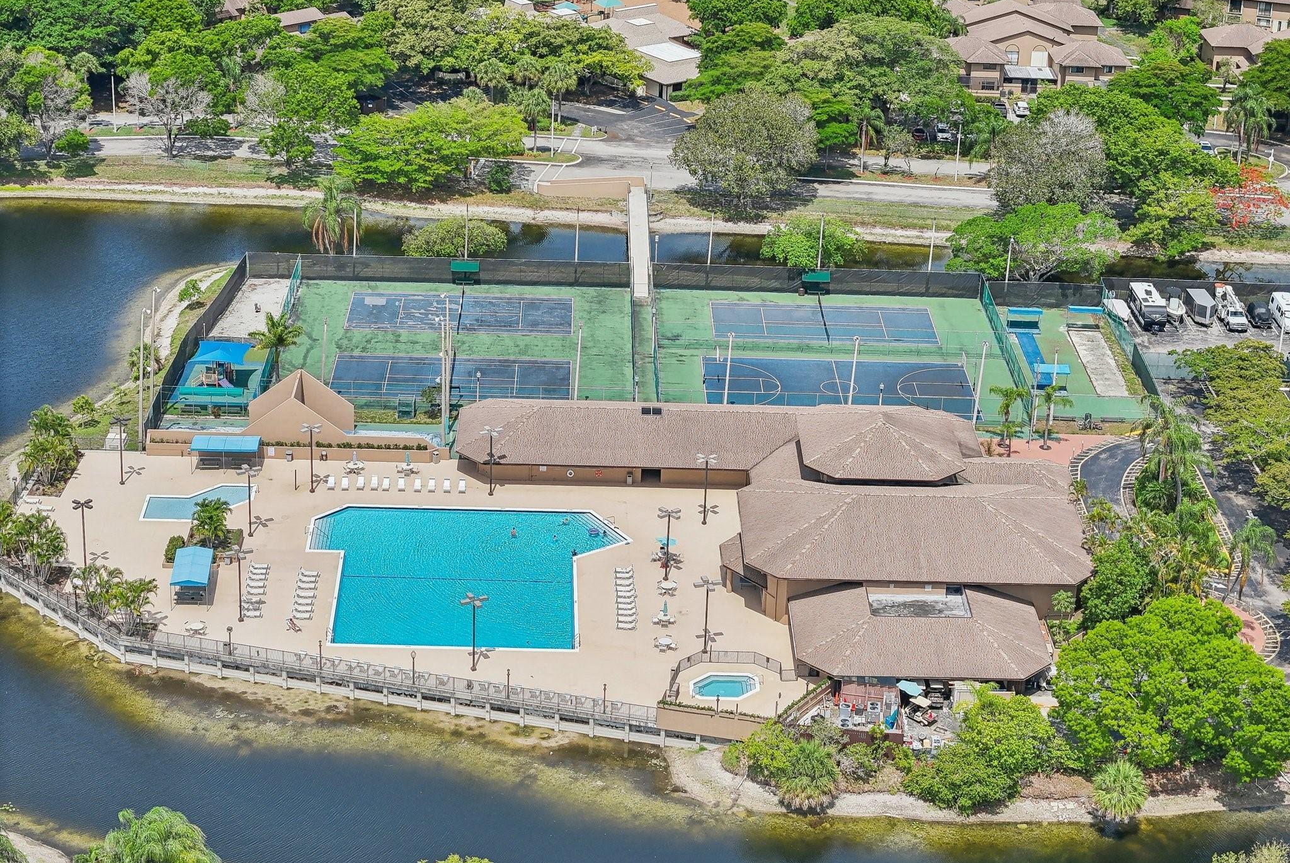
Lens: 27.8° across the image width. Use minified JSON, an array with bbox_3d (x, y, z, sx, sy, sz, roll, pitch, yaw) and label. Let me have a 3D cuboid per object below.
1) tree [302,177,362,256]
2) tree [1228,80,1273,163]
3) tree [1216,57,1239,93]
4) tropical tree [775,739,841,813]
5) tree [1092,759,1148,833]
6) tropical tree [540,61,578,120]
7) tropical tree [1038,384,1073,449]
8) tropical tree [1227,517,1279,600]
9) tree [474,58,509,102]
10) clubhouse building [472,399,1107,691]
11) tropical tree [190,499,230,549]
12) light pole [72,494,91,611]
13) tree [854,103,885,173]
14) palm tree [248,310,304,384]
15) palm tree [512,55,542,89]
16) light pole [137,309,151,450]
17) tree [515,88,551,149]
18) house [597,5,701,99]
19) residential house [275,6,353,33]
[{"bbox_3d":[-34.231,-22.371,285.818,6.400,10.800,6.300,2,23,0],"label":"tree"},{"bbox_3d":[78.262,-39.786,337.624,6.200,10.200,5.800,2,23,0],"label":"tree"},{"bbox_3d":[82.941,-50.735,371.030,3.300,5.000,3.300,1,23,-2],"label":"tree"},{"bbox_3d":[11.915,24.657,190.424,4.600,5.100,4.600,1,23,-2],"label":"tropical tree"},{"bbox_3d":[34.371,26.175,188.887,4.000,4.700,4.000,2,23,0],"label":"tree"},{"bbox_3d":[-11.159,-44.099,341.810,4.600,8.600,4.500,2,23,0],"label":"tropical tree"},{"bbox_3d":[39.021,-1.334,248.773,3.300,6.200,3.200,2,23,0],"label":"tropical tree"},{"bbox_3d":[51.549,10.797,219.413,4.300,7.600,4.300,1,23,-2],"label":"tropical tree"},{"bbox_3d":[-20.132,-45.444,345.466,4.500,8.000,4.500,1,23,-2],"label":"tree"},{"bbox_3d":[10.960,6.761,223.788,56.000,8.800,54.000,1,23,-2],"label":"clubhouse building"},{"bbox_3d":[-37.119,7.929,222.257,3.500,4.500,3.500,1,23,-2],"label":"tropical tree"},{"bbox_3d":[-46.723,8.665,217.317,1.600,6.400,1.600,2,23,0],"label":"light pole"},{"bbox_3d":[28.388,-36.835,328.160,4.000,9.000,4.000,1,23,-2],"label":"tree"},{"bbox_3d":[-35.808,-7.222,253.238,5.400,8.300,5.300,2,23,0],"label":"palm tree"},{"bbox_3d":[-15.542,-45.981,346.889,4.000,8.200,4.000,1,23,-2],"label":"palm tree"},{"bbox_3d":[-45.897,-4.688,239.085,1.200,14.000,0.900,5,23,-1],"label":"light pole"},{"bbox_3d":[-13.935,-39.406,330.904,4.100,8.300,4.100,2,23,0],"label":"tree"},{"bbox_3d":[1.636,-54.768,372.278,23.000,5.800,31.500,-17,30,-38],"label":"house"},{"bbox_3d":[-47.519,-57.934,374.426,12.000,6.200,9.000,-19,31,-41],"label":"residential house"}]

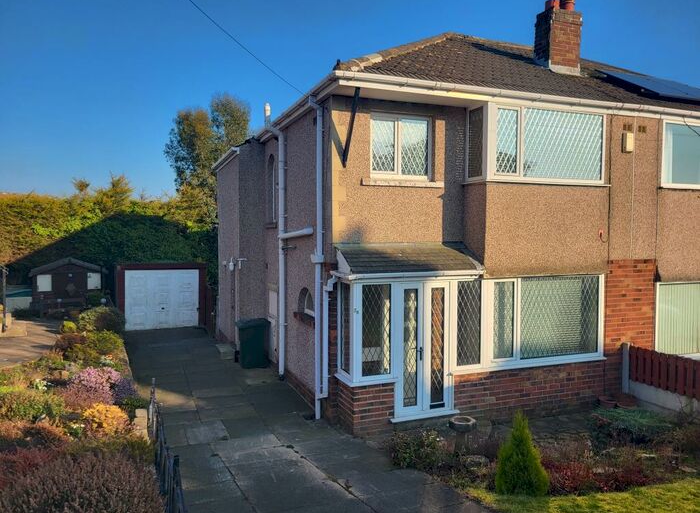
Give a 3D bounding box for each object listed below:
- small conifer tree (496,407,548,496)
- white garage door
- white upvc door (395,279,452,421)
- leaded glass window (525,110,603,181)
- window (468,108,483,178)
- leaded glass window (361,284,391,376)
[{"bbox_3d":[1.630,1.847,4.969,0.490,0.789,0.490,1,4,19],"label":"small conifer tree"},{"bbox_3d":[-6.167,1.414,17.339,2.300,1.962,0.100,-1,3,-21],"label":"white garage door"},{"bbox_3d":[1.103,1.387,7.904,0.959,2.057,0.090,-1,4,-21],"label":"white upvc door"},{"bbox_3d":[3.507,-1.812,8.617,1.651,1.090,0.070,-1,4,-21],"label":"leaded glass window"},{"bbox_3d":[2.006,-1.812,8.400,0.070,1.111,0.402,-1,4,-21],"label":"window"},{"bbox_3d":[0.382,1.069,7.610,0.481,1.335,0.070,-1,4,-21],"label":"leaded glass window"}]

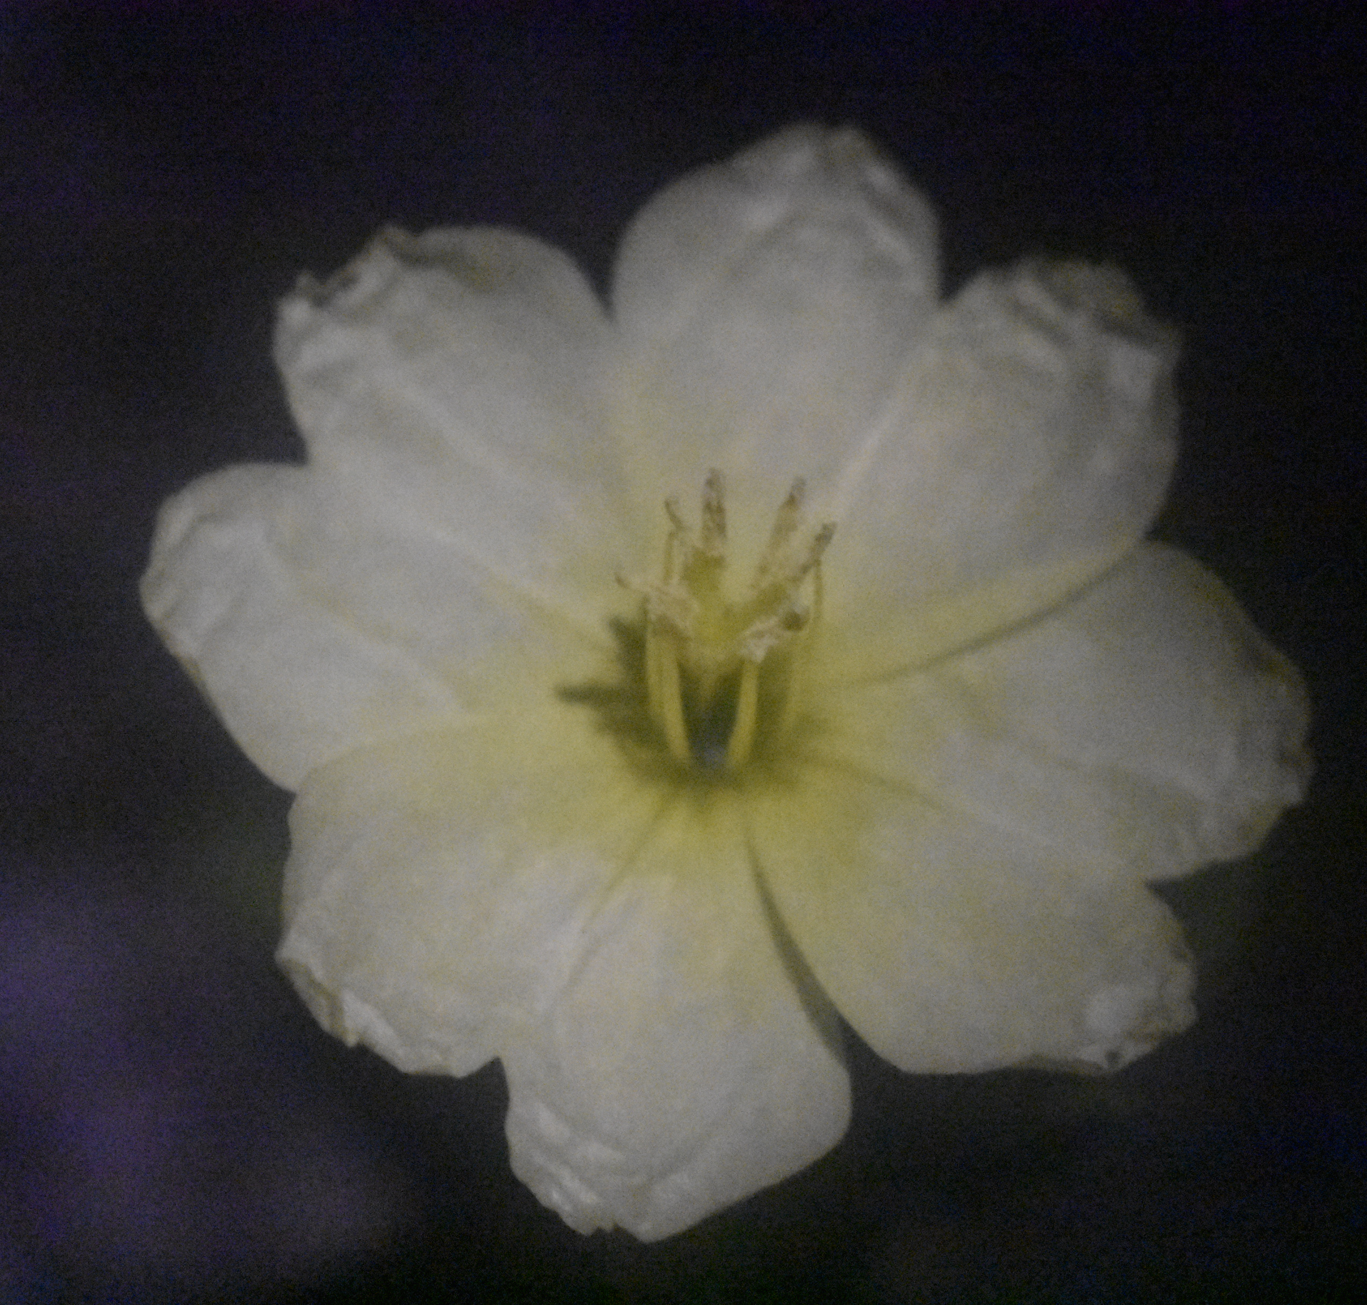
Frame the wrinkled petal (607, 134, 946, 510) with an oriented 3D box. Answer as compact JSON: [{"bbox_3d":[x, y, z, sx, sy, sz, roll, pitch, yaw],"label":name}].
[{"bbox_3d":[0.004,-0.015,0.204,0.015,0.004,0.019,9,76,2],"label":"wrinkled petal"}]

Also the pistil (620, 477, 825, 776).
[{"bbox_3d":[0.001,0.000,0.192,0.009,0.015,0.009,1,63,-2],"label":"pistil"}]

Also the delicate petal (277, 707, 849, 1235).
[{"bbox_3d":[-0.005,0.013,0.191,0.029,0.006,0.023,28,52,12],"label":"delicate petal"}]

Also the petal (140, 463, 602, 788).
[{"bbox_3d":[-0.014,0.000,0.196,0.021,0.004,0.015,21,64,-6],"label":"petal"}]

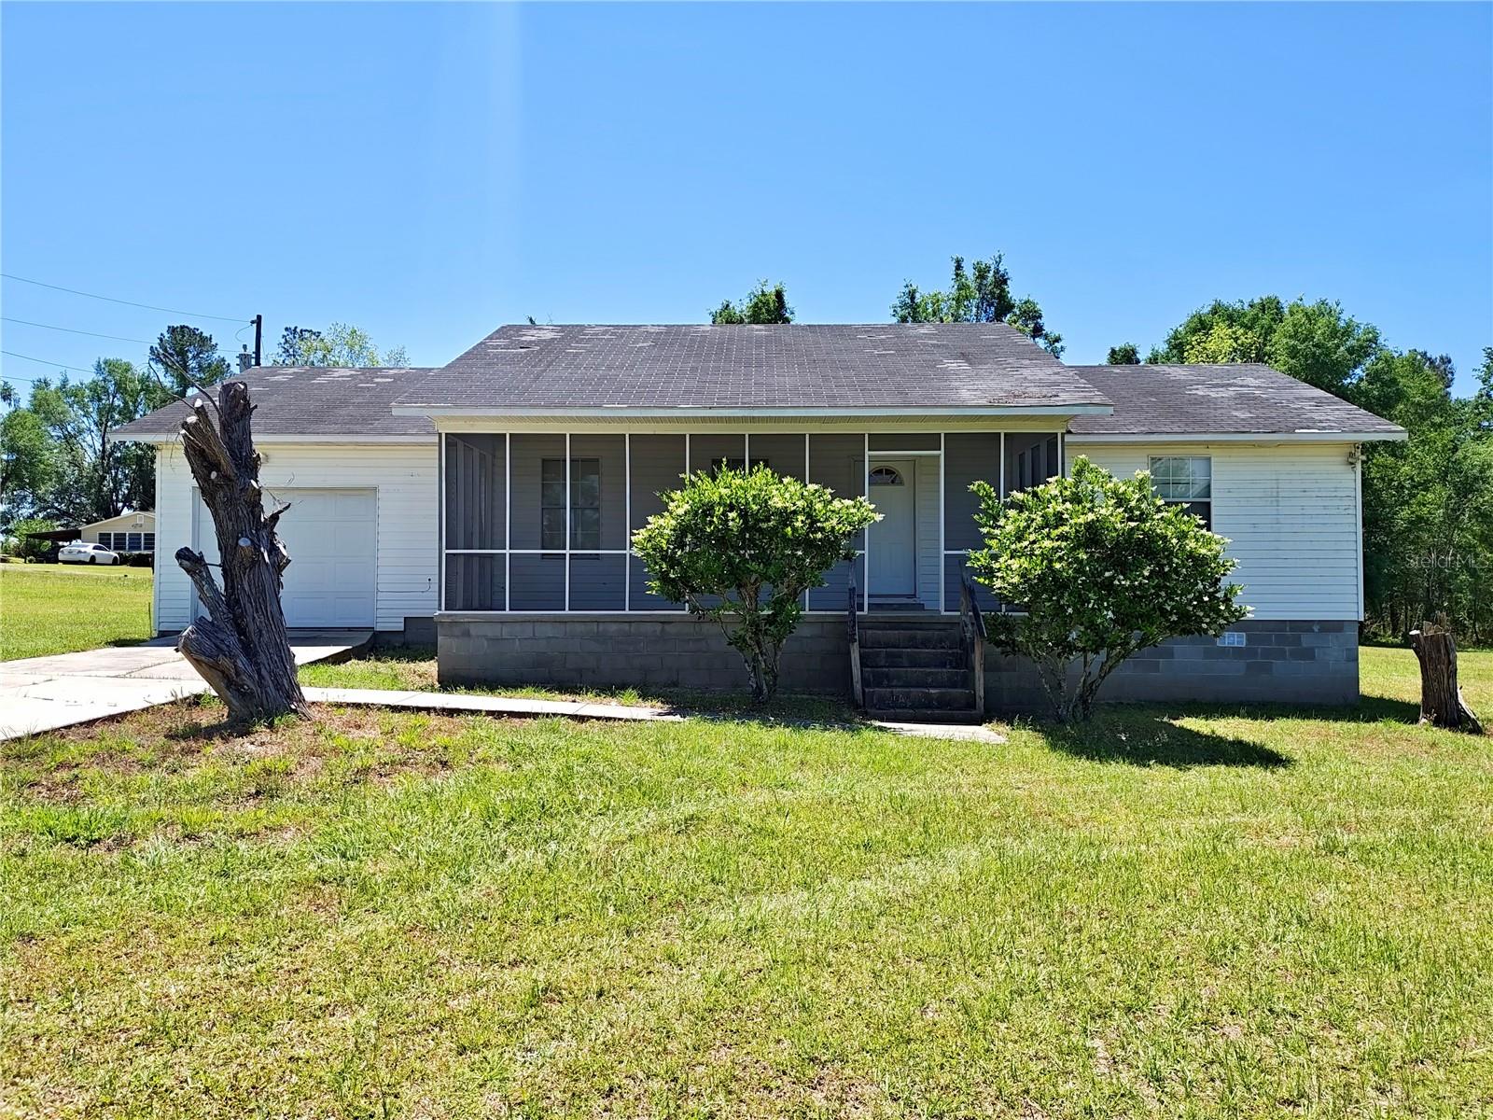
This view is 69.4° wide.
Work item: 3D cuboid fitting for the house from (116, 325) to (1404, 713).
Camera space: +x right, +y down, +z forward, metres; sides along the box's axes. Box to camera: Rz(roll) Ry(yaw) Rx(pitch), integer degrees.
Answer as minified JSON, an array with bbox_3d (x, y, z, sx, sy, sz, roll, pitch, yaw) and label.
[{"bbox_3d":[0.000,-0.970,18.134,18.300,6.050,10.800,0,-2,0],"label":"house"}]

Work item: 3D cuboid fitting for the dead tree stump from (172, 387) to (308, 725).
[{"bbox_3d":[-4.930,-0.108,10.607,1.200,3.250,0.950,0,-2,0],"label":"dead tree stump"}]

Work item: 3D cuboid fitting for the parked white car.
[{"bbox_3d":[-45.700,-0.350,75.438,1.830,1.450,4.800,0,-2,-2],"label":"parked white car"}]

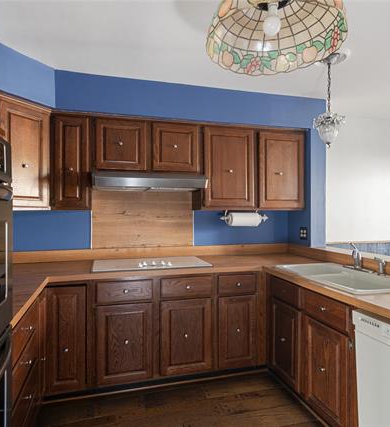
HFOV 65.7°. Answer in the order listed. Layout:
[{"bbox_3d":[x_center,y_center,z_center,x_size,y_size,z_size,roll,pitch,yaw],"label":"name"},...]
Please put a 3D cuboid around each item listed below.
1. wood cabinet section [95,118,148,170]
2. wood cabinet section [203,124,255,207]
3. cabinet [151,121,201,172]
[{"bbox_3d":[-0.617,-0.544,2.543,0.423,0.431,0.310,0,0,-15],"label":"wood cabinet section"},{"bbox_3d":[0.273,-0.407,2.868,0.511,0.755,0.330,0,0,-16],"label":"wood cabinet section"},{"bbox_3d":[-0.191,-0.547,2.659,0.436,0.431,0.310,0,0,-15],"label":"cabinet"}]

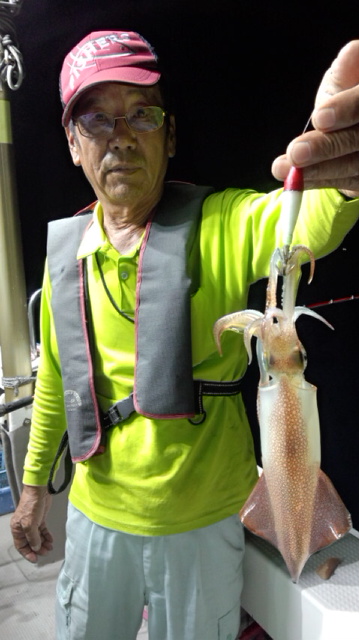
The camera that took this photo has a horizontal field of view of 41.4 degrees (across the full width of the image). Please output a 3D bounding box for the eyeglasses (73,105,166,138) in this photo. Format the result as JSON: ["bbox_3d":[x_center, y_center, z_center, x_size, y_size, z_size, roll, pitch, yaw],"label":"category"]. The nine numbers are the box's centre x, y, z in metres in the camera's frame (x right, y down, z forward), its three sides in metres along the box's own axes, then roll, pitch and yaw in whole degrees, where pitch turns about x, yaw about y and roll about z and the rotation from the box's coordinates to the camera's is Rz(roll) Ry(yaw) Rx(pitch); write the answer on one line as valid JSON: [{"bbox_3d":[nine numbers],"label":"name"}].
[{"bbox_3d":[-0.098,-0.323,0.800,0.141,0.045,0.140,-7,10,-6],"label":"eyeglasses"}]

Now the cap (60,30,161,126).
[{"bbox_3d":[-0.111,-0.406,0.795,0.170,0.138,0.250,-9,10,3],"label":"cap"}]

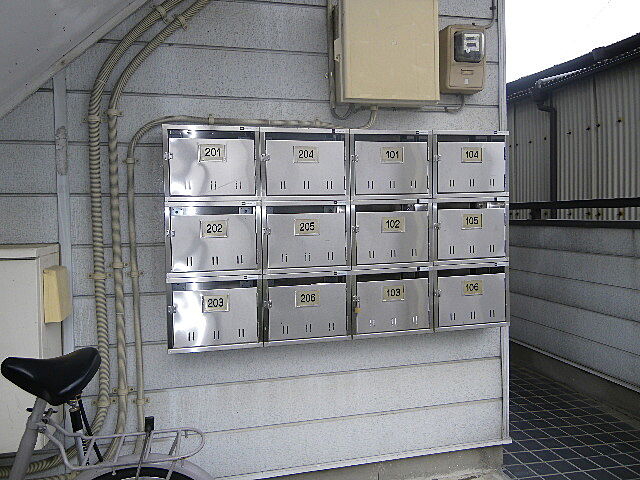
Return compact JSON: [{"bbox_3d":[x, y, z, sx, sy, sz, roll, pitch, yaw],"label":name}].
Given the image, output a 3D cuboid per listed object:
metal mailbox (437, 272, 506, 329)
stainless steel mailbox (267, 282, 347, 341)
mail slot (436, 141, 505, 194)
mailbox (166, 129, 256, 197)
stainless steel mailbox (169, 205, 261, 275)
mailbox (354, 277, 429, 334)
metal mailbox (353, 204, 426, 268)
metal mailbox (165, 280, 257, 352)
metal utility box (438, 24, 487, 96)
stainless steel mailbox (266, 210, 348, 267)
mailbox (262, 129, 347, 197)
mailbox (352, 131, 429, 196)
[{"bbox_3d":[0.577,0.226,2.086,0.315,0.241,0.145,-2,3,-13],"label":"metal mailbox"},{"bbox_3d":[-0.057,0.246,1.938,0.316,0.244,0.145,-2,3,-13],"label":"stainless steel mailbox"},{"bbox_3d":[0.567,-0.286,2.060,0.310,0.236,0.145,-2,3,-13],"label":"mail slot"},{"bbox_3d":[-0.384,-0.264,1.847,0.321,0.252,0.141,-2,2,-14],"label":"mailbox"},{"bbox_3d":[-0.379,-0.007,1.850,0.319,0.253,0.145,-2,3,-13],"label":"stainless steel mailbox"},{"bbox_3d":[0.258,0.236,2.011,0.313,0.241,0.145,-2,3,-13],"label":"mailbox"},{"bbox_3d":[0.255,-0.020,1.999,0.312,0.234,0.145,-2,3,-13],"label":"metal mailbox"},{"bbox_3d":[-0.373,0.252,1.864,0.321,0.252,0.141,-2,2,-14],"label":"metal mailbox"},{"bbox_3d":[0.574,-0.724,2.082,0.168,0.255,0.112,-2,2,-14],"label":"metal utility box"},{"bbox_3d":[-0.062,-0.014,1.925,0.315,0.248,0.145,-2,3,-13],"label":"stainless steel mailbox"},{"bbox_3d":[-0.066,-0.274,1.924,0.321,0.252,0.141,-2,2,-14],"label":"mailbox"},{"bbox_3d":[0.253,-0.283,2.001,0.321,0.252,0.141,-2,2,-14],"label":"mailbox"}]

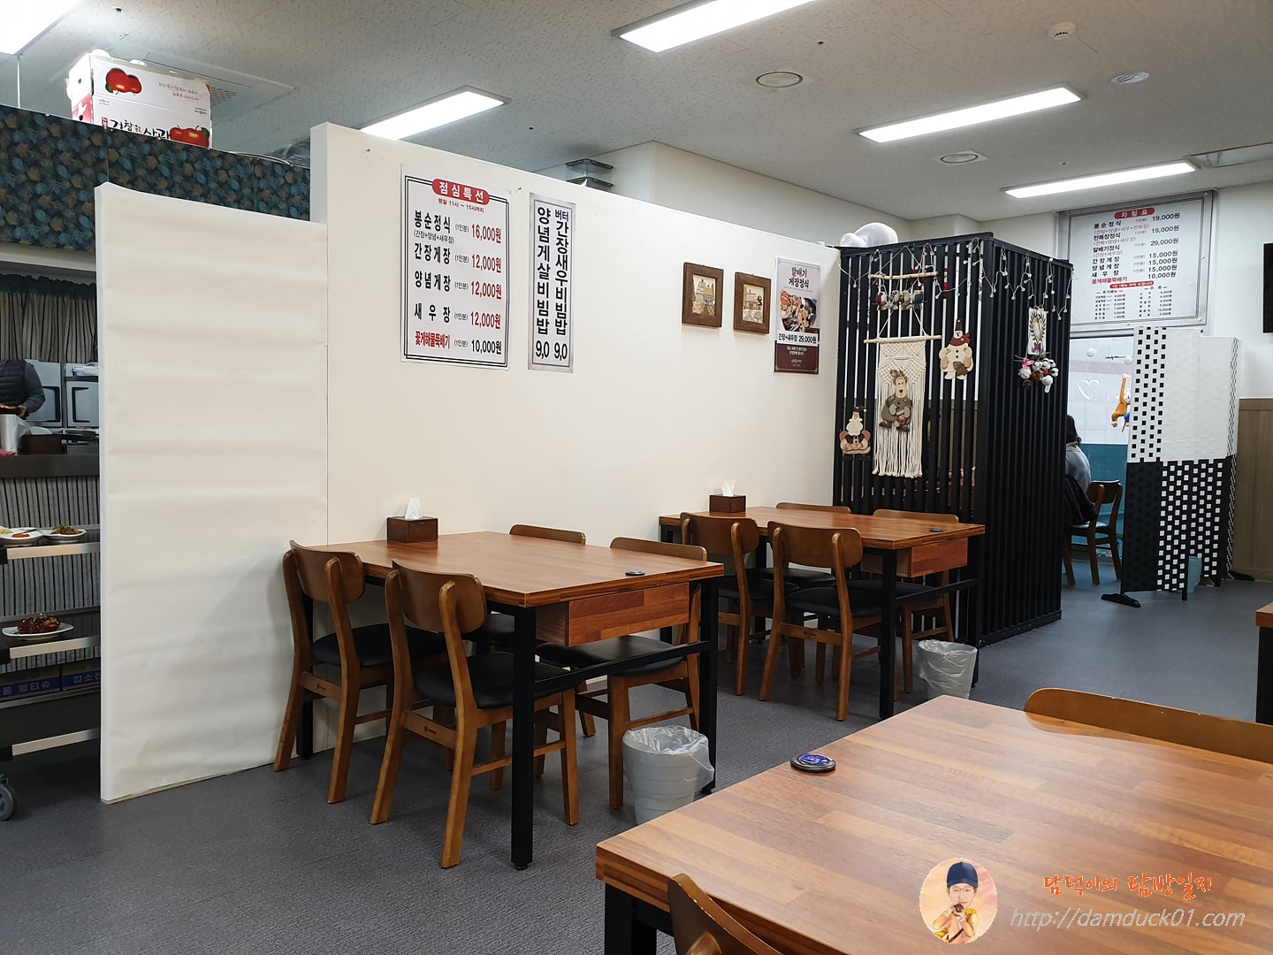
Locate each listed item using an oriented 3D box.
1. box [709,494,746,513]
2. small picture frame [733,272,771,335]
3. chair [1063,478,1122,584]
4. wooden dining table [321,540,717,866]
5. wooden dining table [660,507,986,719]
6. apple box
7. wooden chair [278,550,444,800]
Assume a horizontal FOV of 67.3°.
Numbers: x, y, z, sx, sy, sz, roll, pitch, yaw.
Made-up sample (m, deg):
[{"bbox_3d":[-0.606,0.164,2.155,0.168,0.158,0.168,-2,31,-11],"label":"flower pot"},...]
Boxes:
[{"bbox_3d":[0.463,0.133,4.804,0.129,0.079,0.132,4,4,42],"label":"box"},{"bbox_3d":[0.613,-0.902,4.979,0.025,0.290,0.290,4,5,44],"label":"small picture frame"},{"bbox_3d":[3.380,0.398,7.265,0.430,0.755,0.480,-2,4,-41],"label":"chair"},{"bbox_3d":[-0.446,0.611,3.134,1.200,0.715,0.800,4,5,44],"label":"wooden dining table"},{"bbox_3d":[0.820,0.565,4.384,1.217,0.726,0.798,4,5,44],"label":"wooden dining table"},{"bbox_3d":[-2.158,-1.553,4.177,0.290,0.370,0.470,4,5,44],"label":"apple box"},{"bbox_3d":[-0.891,0.591,3.156,0.443,0.767,0.473,4,4,43],"label":"wooden chair"}]

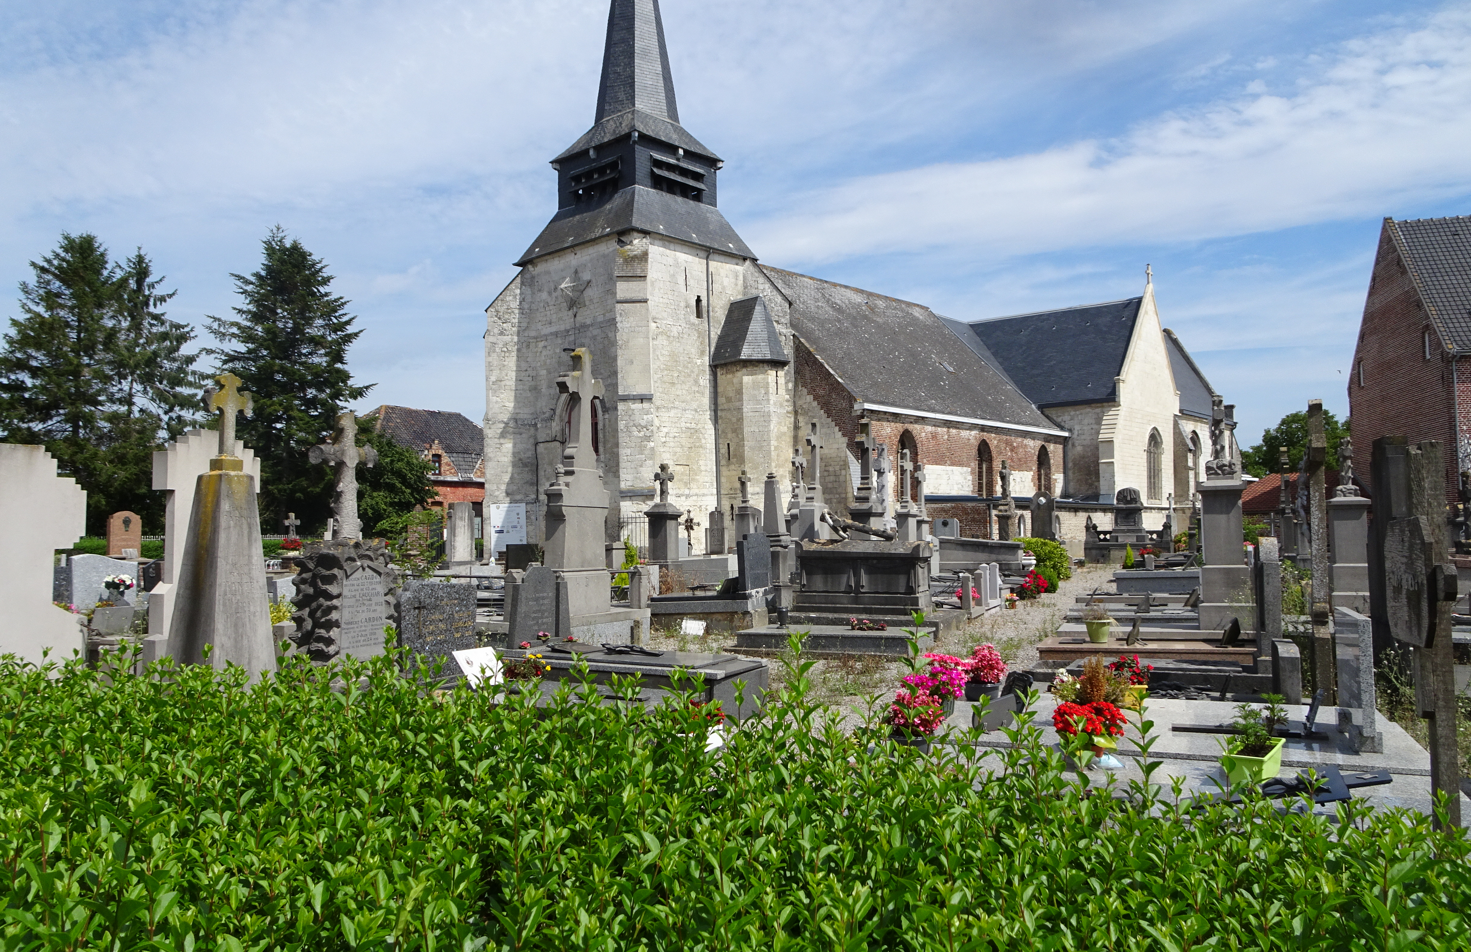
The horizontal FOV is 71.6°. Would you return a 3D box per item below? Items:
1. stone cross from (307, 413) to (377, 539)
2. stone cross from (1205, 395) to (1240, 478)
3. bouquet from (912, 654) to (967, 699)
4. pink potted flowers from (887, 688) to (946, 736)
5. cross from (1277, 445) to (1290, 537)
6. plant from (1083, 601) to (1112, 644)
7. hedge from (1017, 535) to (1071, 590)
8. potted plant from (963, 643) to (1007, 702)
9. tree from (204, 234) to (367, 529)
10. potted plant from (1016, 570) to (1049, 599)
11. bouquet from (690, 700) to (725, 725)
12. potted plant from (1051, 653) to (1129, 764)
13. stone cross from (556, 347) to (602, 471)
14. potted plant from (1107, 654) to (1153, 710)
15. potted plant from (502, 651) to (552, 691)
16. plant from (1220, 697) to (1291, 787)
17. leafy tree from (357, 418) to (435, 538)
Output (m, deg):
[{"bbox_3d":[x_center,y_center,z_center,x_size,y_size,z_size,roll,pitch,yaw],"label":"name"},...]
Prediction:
[{"bbox_3d":[-3.266,0.010,8.500,0.200,1.090,0.570,-1,-3,27],"label":"stone cross"},{"bbox_3d":[6.300,-0.494,13.200,0.400,1.100,0.500,-1,-3,21],"label":"stone cross"},{"bbox_3d":[1.104,1.097,5.550,0.300,0.260,0.280,0,-2,0],"label":"bouquet"},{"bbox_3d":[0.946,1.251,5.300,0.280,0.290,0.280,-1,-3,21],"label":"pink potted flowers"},{"bbox_3d":[11.552,0.323,21.500,0.260,1.900,0.500,-1,-3,21],"label":"cross"},{"bbox_3d":[3.519,1.422,9.900,0.290,0.400,0.290,0,-2,0],"label":"plant"},{"bbox_3d":[8.648,2.417,28.500,1.450,1.400,1.400,-1,-3,21],"label":"hedge"},{"bbox_3d":[1.738,1.362,7.100,0.300,0.370,0.300,-1,-3,21],"label":"potted plant"},{"bbox_3d":[-20.283,-3.724,47.000,7.300,15.400,7.300,-1,-3,21],"label":"tree"},{"bbox_3d":[5.651,2.077,19.400,0.580,0.560,0.540,0,-2,0],"label":"potted plant"},{"bbox_3d":[-0.179,1.574,6.700,0.250,0.230,0.240,1,-3,0],"label":"bouquet"},{"bbox_3d":[1.825,1.200,5.250,0.380,0.530,0.400,-1,-3,21],"label":"potted plant"},{"bbox_3d":[-1.826,-0.794,12.050,0.200,1.440,0.690,-1,-3,27],"label":"stone cross"},{"bbox_3d":[2.265,1.187,5.870,0.270,0.330,0.250,0,-2,0],"label":"potted plant"},{"bbox_3d":[-1.655,1.538,8.100,0.380,0.280,0.270,-1,-3,21],"label":"potted plant"},{"bbox_3d":[2.261,1.149,4.432,0.190,0.320,0.410,-2,-3,38],"label":"plant"},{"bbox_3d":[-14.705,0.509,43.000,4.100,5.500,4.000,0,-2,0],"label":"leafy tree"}]

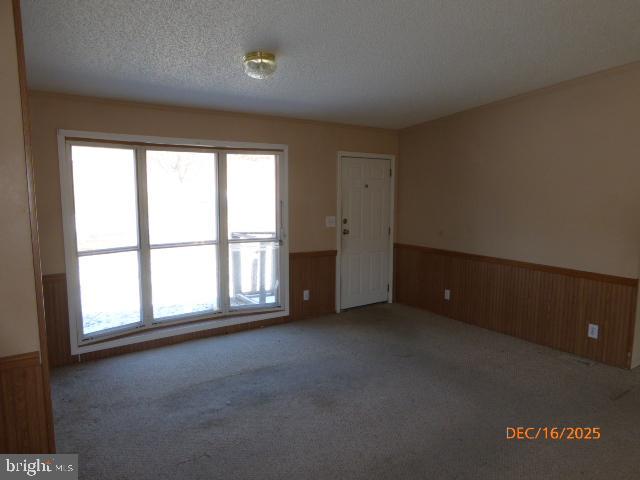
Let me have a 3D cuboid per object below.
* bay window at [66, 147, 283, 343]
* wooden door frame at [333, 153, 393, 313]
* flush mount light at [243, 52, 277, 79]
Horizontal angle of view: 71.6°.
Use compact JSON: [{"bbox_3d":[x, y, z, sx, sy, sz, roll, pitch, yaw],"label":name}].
[{"bbox_3d":[-1.347,-0.025,4.616,2.143,1.840,0.220,-4,8,-34],"label":"bay window"},{"bbox_3d":[0.603,-0.103,5.882,0.978,2.036,0.100,-4,8,-34],"label":"wooden door frame"},{"bbox_3d":[-0.425,-1.218,3.133,0.240,0.150,0.240,0,6,0],"label":"flush mount light"}]

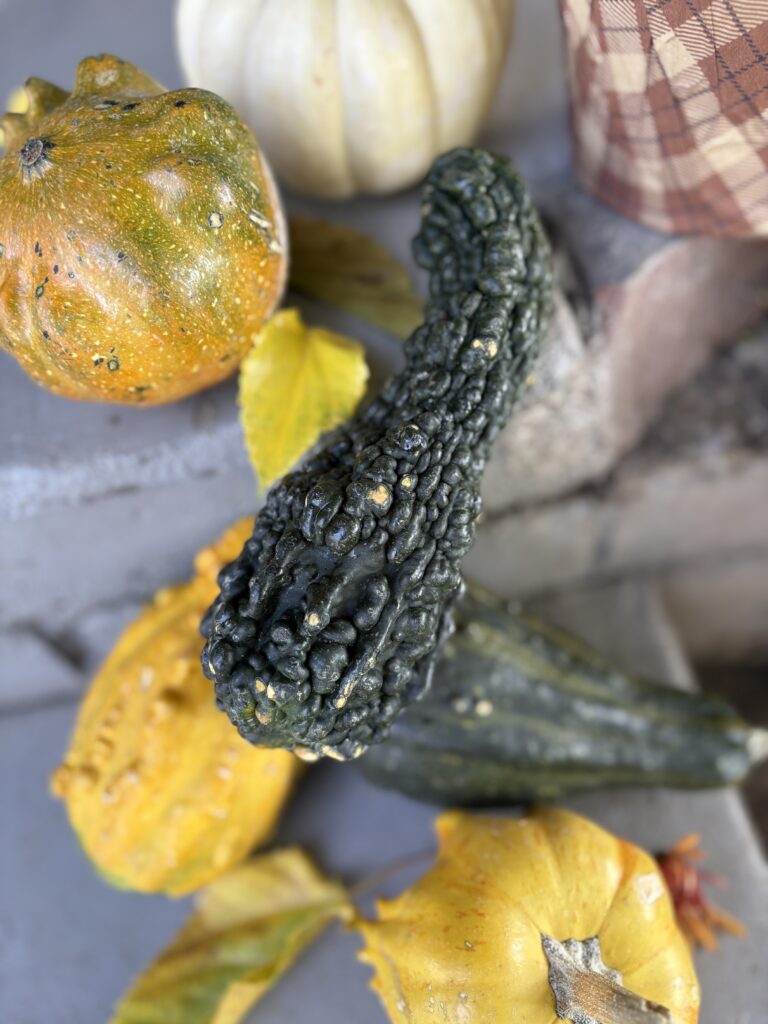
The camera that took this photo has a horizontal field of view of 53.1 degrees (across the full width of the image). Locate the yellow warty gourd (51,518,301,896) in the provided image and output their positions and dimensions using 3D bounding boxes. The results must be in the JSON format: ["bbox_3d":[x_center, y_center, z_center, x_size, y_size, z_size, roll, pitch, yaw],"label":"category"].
[{"bbox_3d":[-0.085,0.086,0.397,0.104,0.097,0.192,8,48,19],"label":"yellow warty gourd"}]

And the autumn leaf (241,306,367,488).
[{"bbox_3d":[-0.036,-0.050,0.345,0.062,0.022,0.088,13,83,0],"label":"autumn leaf"}]

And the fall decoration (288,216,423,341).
[{"bbox_3d":[-0.025,-0.126,0.416,0.058,0.015,0.110,-32,48,-18],"label":"fall decoration"}]

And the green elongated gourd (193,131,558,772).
[{"bbox_3d":[0.009,-0.038,0.335,0.098,0.092,0.296,12,69,23],"label":"green elongated gourd"}]

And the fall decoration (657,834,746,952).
[{"bbox_3d":[0.132,0.164,0.332,0.046,0.028,0.050,0,46,12],"label":"fall decoration"}]

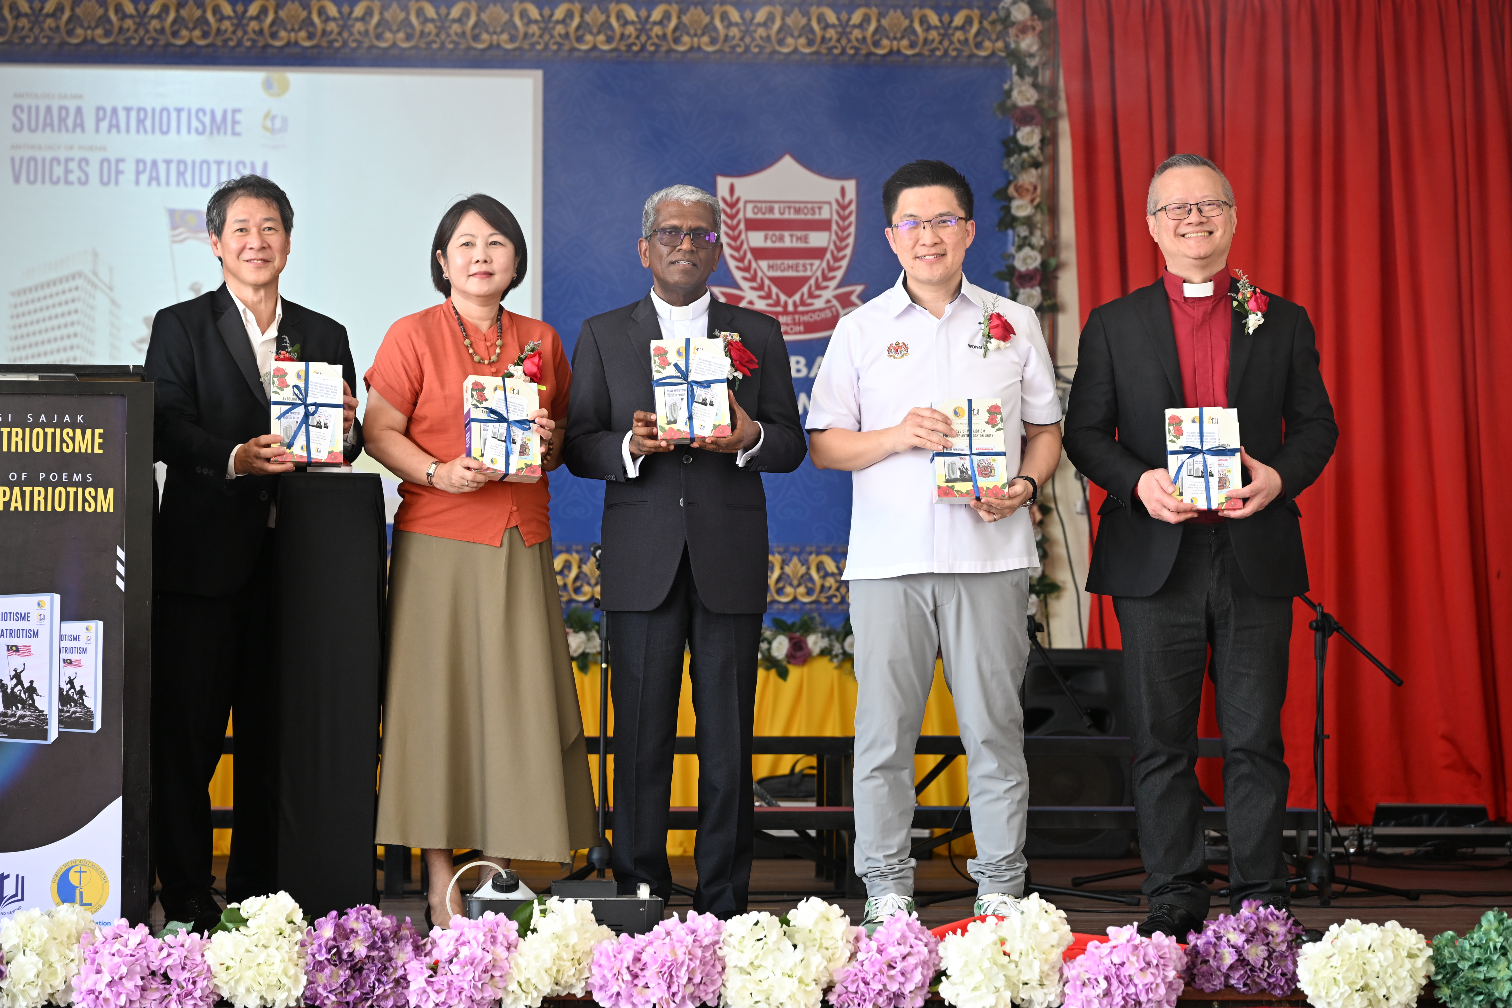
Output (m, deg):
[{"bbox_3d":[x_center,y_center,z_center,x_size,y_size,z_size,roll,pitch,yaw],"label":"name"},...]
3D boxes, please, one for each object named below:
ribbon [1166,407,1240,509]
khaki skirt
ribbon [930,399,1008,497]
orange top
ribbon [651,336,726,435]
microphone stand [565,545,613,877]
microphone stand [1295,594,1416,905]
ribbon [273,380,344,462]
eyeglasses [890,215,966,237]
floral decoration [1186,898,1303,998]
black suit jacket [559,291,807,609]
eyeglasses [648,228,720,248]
[{"bbox_3d":[0.912,-0.094,10.270,0.150,0.205,0.050,-1,-8,1],"label":"ribbon"},{"bbox_3d":[-0.569,0.391,10.620,0.455,0.710,0.380,0,-2,-11],"label":"khaki skirt"},{"bbox_3d":[0.437,-0.114,10.320,0.150,0.205,0.050,-1,-10,-3],"label":"ribbon"},{"bbox_3d":[-0.618,-0.172,10.820,0.440,0.540,0.290,0,1,-16],"label":"orange top"},{"bbox_3d":[-0.137,-0.243,10.560,0.153,0.208,0.045,-3,-12,-5],"label":"ribbon"},{"bbox_3d":[-0.358,0.502,11.900,0.500,0.820,0.500,0,1,0],"label":"microphone stand"},{"bbox_3d":[1.329,0.532,12.000,0.500,0.840,0.420,0,-2,0],"label":"microphone stand"},{"bbox_3d":[-0.940,-0.181,10.550,0.150,0.190,0.042,1,-12,-9],"label":"ribbon"},{"bbox_3d":[0.371,-0.600,10.850,0.150,0.043,0.145,-5,-2,4],"label":"eyeglasses"},{"bbox_3d":[0.881,0.801,9.100,0.205,0.175,0.190,0,-2,0],"label":"floral decoration"},{"bbox_3d":[-0.148,-0.104,10.520,0.500,0.670,0.380,0,-2,0],"label":"black suit jacket"},{"bbox_3d":[-0.151,-0.557,10.550,0.142,0.043,0.145,0,-2,-9],"label":"eyeglasses"}]

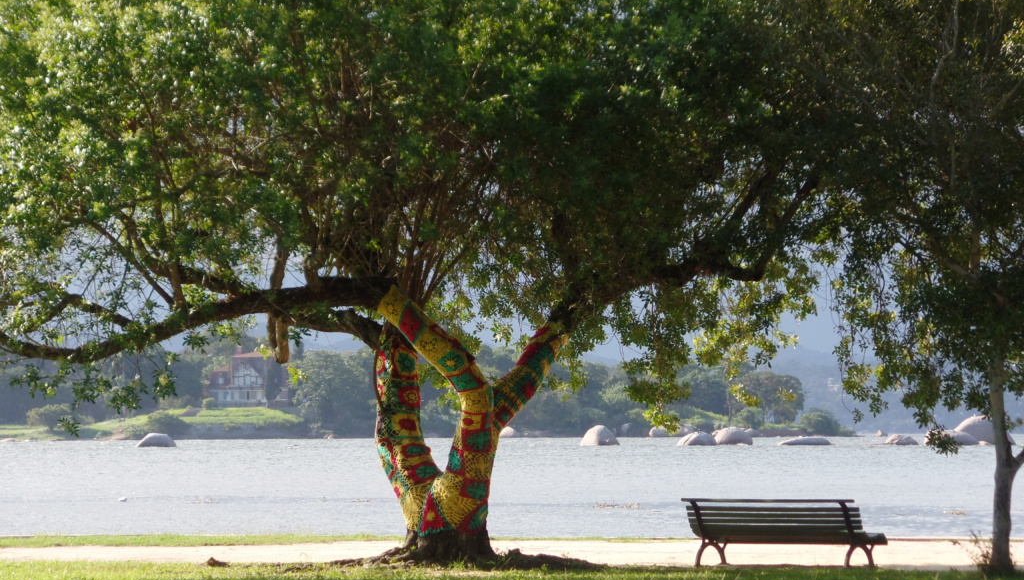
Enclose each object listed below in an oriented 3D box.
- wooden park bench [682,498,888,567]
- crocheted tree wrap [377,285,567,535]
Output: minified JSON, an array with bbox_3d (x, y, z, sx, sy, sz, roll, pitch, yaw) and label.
[{"bbox_3d":[3.194,2.837,59.800,2.340,0.790,0.720,-1,-2,31],"label":"wooden park bench"},{"bbox_3d":[-0.503,1.581,60.600,2.280,3.250,1.400,0,-1,0],"label":"crocheted tree wrap"}]

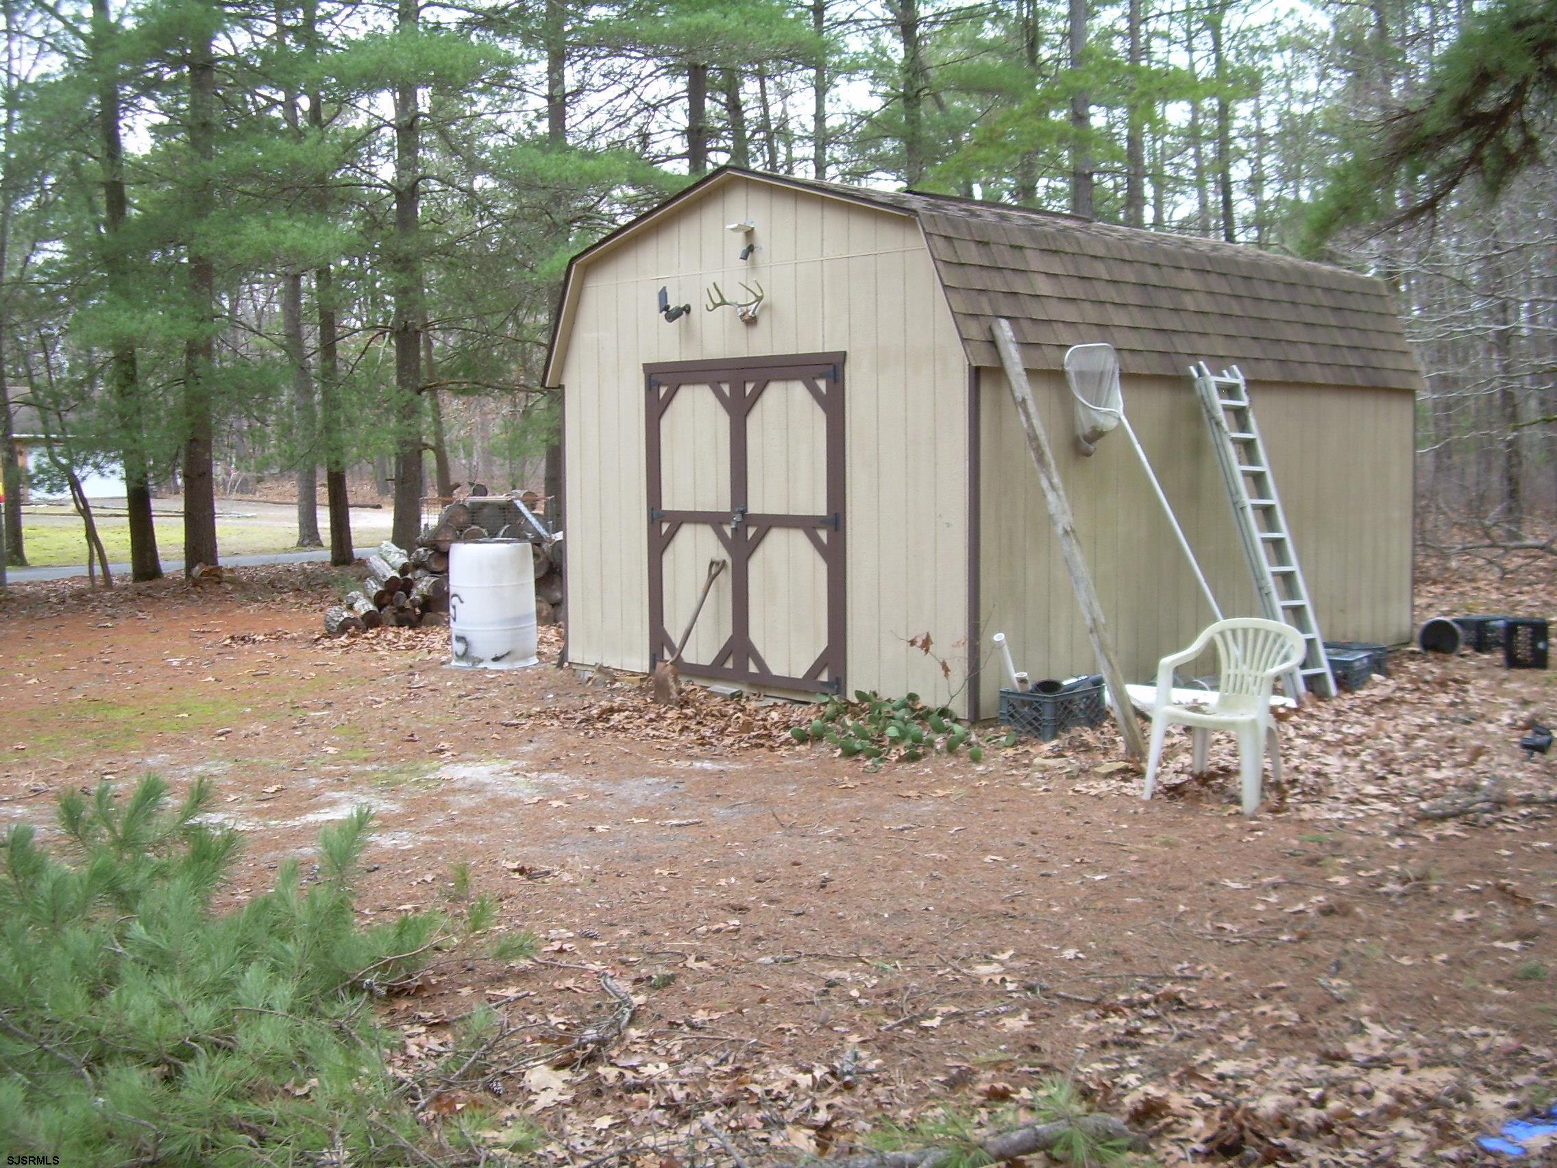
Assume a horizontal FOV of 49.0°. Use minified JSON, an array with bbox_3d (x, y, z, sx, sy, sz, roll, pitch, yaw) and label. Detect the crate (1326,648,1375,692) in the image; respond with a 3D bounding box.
[{"bbox_3d":[3.483,0.560,10.652,0.340,0.240,0.490,3,6,38],"label":"crate"}]

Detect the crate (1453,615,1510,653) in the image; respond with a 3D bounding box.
[{"bbox_3d":[5.121,0.388,12.632,0.490,0.260,0.340,-4,6,-40],"label":"crate"}]

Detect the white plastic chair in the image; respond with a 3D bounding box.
[{"bbox_3d":[2.030,0.585,7.800,0.570,0.770,0.570,3,5,34],"label":"white plastic chair"}]

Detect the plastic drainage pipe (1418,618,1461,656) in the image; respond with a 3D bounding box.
[{"bbox_3d":[4.775,0.364,12.284,0.290,0.290,0.430,2,5,25],"label":"plastic drainage pipe"}]

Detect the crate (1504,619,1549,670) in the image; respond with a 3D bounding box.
[{"bbox_3d":[5.096,0.390,11.646,0.280,0.330,0.440,1,5,21],"label":"crate"}]

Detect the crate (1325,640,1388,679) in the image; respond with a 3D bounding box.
[{"bbox_3d":[3.684,0.542,11.131,0.490,0.240,0.340,-5,6,-44],"label":"crate"}]

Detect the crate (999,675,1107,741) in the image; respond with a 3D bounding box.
[{"bbox_3d":[1.416,0.678,8.884,0.490,0.260,0.340,-4,6,-42],"label":"crate"}]

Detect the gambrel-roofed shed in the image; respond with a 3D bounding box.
[{"bbox_3d":[1.565,-1.030,11.959,5.116,3.145,3.707,-5,6,-44],"label":"gambrel-roofed shed"}]

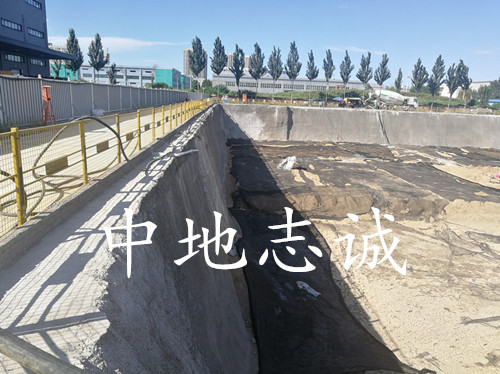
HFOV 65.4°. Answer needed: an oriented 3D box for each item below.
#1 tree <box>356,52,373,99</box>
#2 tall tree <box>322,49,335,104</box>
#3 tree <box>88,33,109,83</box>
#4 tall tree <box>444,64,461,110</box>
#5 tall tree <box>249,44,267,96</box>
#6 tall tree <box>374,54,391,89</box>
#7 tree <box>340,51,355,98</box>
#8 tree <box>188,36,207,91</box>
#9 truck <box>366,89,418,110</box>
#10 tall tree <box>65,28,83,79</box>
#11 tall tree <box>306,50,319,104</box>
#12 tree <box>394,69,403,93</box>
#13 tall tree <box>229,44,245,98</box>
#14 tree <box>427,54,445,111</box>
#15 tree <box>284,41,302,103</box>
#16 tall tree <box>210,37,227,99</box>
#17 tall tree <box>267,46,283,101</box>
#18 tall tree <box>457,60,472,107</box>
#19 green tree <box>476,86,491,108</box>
[{"bbox_3d":[21.214,-19.958,72.500,2.980,9.790,2.830,2,13,0],"label":"tree"},{"bbox_3d":[15.110,-20.330,73.290,2.500,10.680,2.500,2,13,0],"label":"tall tree"},{"bbox_3d":[-26.831,-21.474,69.000,3.450,10.940,3.280,2,13,0],"label":"tree"},{"bbox_3d":[39.800,-19.410,75.930,3.000,9.470,3.000,2,13,0],"label":"tall tree"},{"bbox_3d":[1.347,-20.617,70.000,3.140,10.280,2.990,2,13,0],"label":"tall tree"},{"bbox_3d":[24.657,-19.632,72.500,2.980,9.710,2.830,2,13,0],"label":"tall tree"},{"bbox_3d":[18.770,-20.280,73.800,2.700,10.600,2.700,2,13,0],"label":"tree"},{"bbox_3d":[-10.342,-23.738,76.750,3.550,11.130,3.550,1,14,-8],"label":"tree"},{"bbox_3d":[27.670,-16.960,75.550,10.000,4.000,2.550,3,13,4],"label":"truck"},{"bbox_3d":[-31.283,-22.225,69.054,3.190,11.000,3.190,-4,15,-23],"label":"tall tree"},{"bbox_3d":[11.458,-20.144,72.000,2.400,9.800,2.280,2,13,0],"label":"tall tree"},{"bbox_3d":[33.968,-23.248,88.937,1.940,7.300,1.940,7,14,19],"label":"tree"},{"bbox_3d":[-2.720,-23.918,81.520,3.350,11.160,3.350,2,13,-2],"label":"tall tree"},{"bbox_3d":[34.757,-19.440,73.000,3.280,10.240,3.120,2,13,0],"label":"tree"},{"bbox_3d":[8.230,-20.900,72.170,3.300,11.790,3.300,2,13,0],"label":"tree"},{"bbox_3d":[-5.610,-21.010,70.680,3.100,11.690,3.100,2,13,0],"label":"tall tree"},{"bbox_3d":[5.246,-24.105,83.429,3.430,11.330,3.430,3,13,3],"label":"tall tree"},{"bbox_3d":[48.418,-23.038,87.943,3.610,10.530,3.610,9,15,27],"label":"tall tree"},{"bbox_3d":[45.549,-17.361,76.000,2.630,4.950,2.500,2,13,0],"label":"green tree"}]

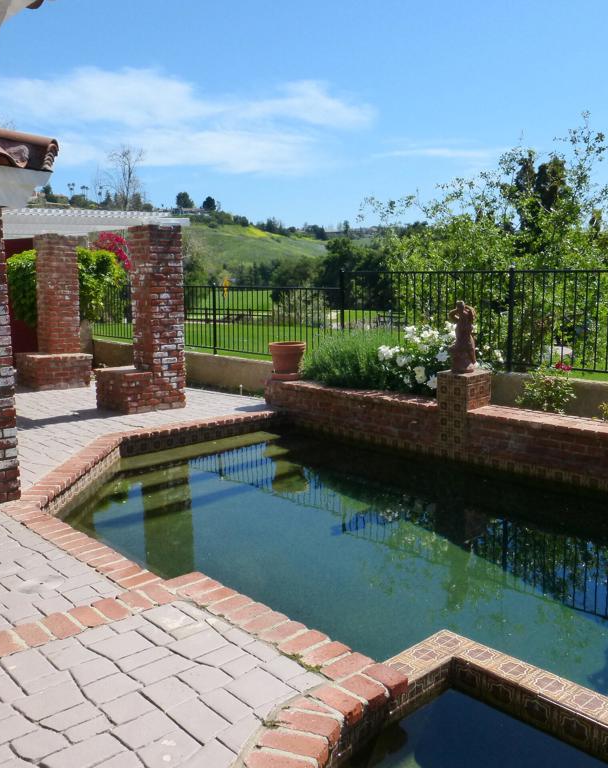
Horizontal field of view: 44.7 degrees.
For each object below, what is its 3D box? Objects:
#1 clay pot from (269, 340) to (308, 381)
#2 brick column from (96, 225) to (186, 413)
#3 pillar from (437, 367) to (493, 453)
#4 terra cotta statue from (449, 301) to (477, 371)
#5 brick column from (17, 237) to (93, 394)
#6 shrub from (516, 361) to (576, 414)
[{"bbox_3d":[-0.225,-0.292,9.133,0.451,0.435,0.451,0,8,0],"label":"clay pot"},{"bbox_3d":[-1.887,-0.738,8.385,0.770,2.050,0.690,-9,12,-44],"label":"brick column"},{"bbox_3d":[1.527,0.280,7.079,0.375,0.777,0.310,-9,12,-44],"label":"pillar"},{"bbox_3d":[1.523,-0.451,7.048,0.240,0.679,0.220,7,11,41],"label":"terra cotta statue"},{"bbox_3d":[-3.498,-0.989,10.141,0.780,2.067,0.780,-8,11,-43],"label":"brick column"},{"bbox_3d":[2.311,0.069,7.051,0.460,0.571,0.520,-8,11,-42],"label":"shrub"}]

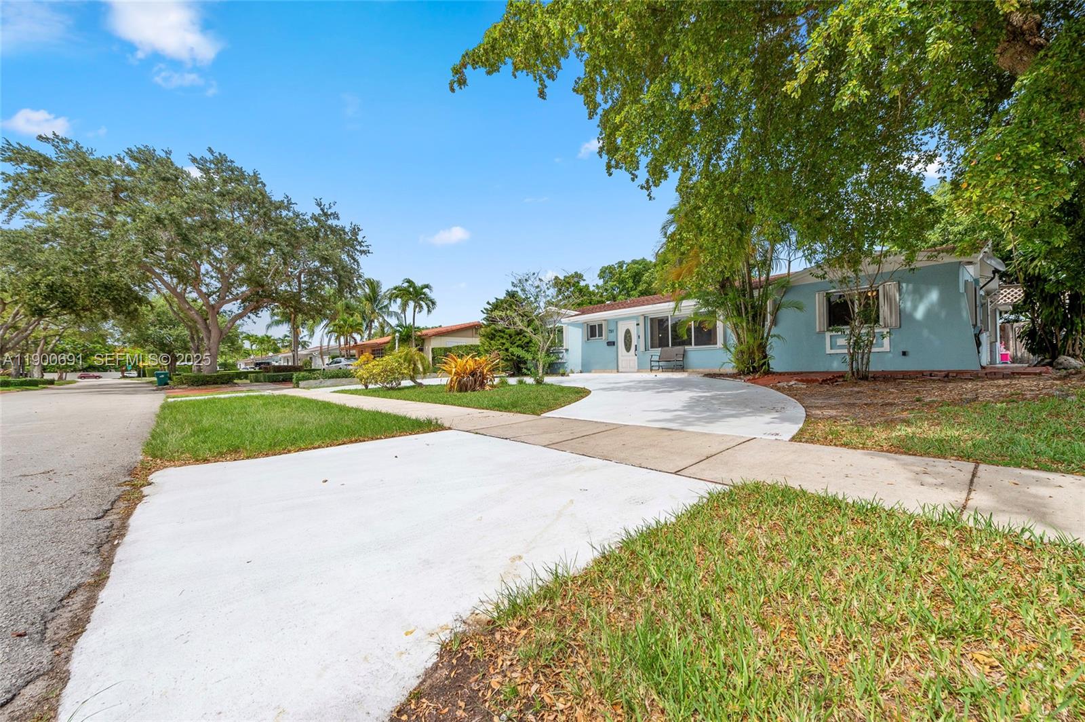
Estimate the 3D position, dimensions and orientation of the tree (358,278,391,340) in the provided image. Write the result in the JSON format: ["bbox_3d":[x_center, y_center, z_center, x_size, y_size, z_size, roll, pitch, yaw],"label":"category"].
[{"bbox_3d":[-16.118,-3.286,41.000,4.200,9.580,4.200,0,-1,-21],"label":"tree"}]

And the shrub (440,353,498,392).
[{"bbox_3d":[-2.092,0.322,12.100,1.650,1.100,1.450,-1,-1,-10],"label":"shrub"}]

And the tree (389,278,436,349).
[{"bbox_3d":[-7.655,-1.907,24.800,2.800,5.960,2.700,0,-1,-17],"label":"tree"}]

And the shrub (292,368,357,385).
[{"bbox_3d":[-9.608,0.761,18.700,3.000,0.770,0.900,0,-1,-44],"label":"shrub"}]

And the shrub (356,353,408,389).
[{"bbox_3d":[-5.525,0.371,14.500,1.850,1.210,1.500,0,-1,-21],"label":"shrub"}]

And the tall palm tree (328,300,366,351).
[{"bbox_3d":[-15.362,-1.758,33.000,3.100,6.040,3.000,0,-1,-25],"label":"tall palm tree"}]

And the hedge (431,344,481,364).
[{"bbox_3d":[-4.966,-0.088,24.441,3.800,1.650,1.000,0,-1,-41],"label":"hedge"}]

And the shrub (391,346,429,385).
[{"bbox_3d":[-4.753,0.191,15.200,1.420,1.420,1.400,0,-1,-17],"label":"shrub"}]

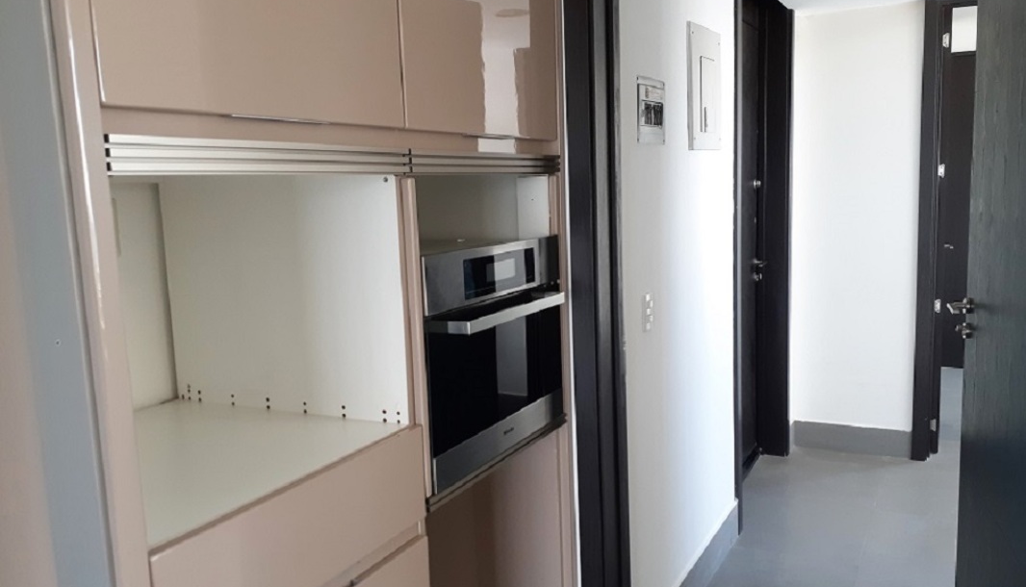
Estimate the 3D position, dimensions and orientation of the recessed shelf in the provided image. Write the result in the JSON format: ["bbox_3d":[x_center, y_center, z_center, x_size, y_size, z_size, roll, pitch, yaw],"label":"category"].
[{"bbox_3d":[-0.585,0.285,1.375,0.600,0.022,0.546,2,9,28],"label":"recessed shelf"}]

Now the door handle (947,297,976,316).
[{"bbox_3d":[1.472,0.043,2.635,0.062,0.054,0.156,1,9,22],"label":"door handle"}]

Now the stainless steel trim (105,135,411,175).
[{"bbox_3d":[-0.339,-0.200,1.197,0.025,0.046,0.605,2,9,28],"label":"stainless steel trim"}]

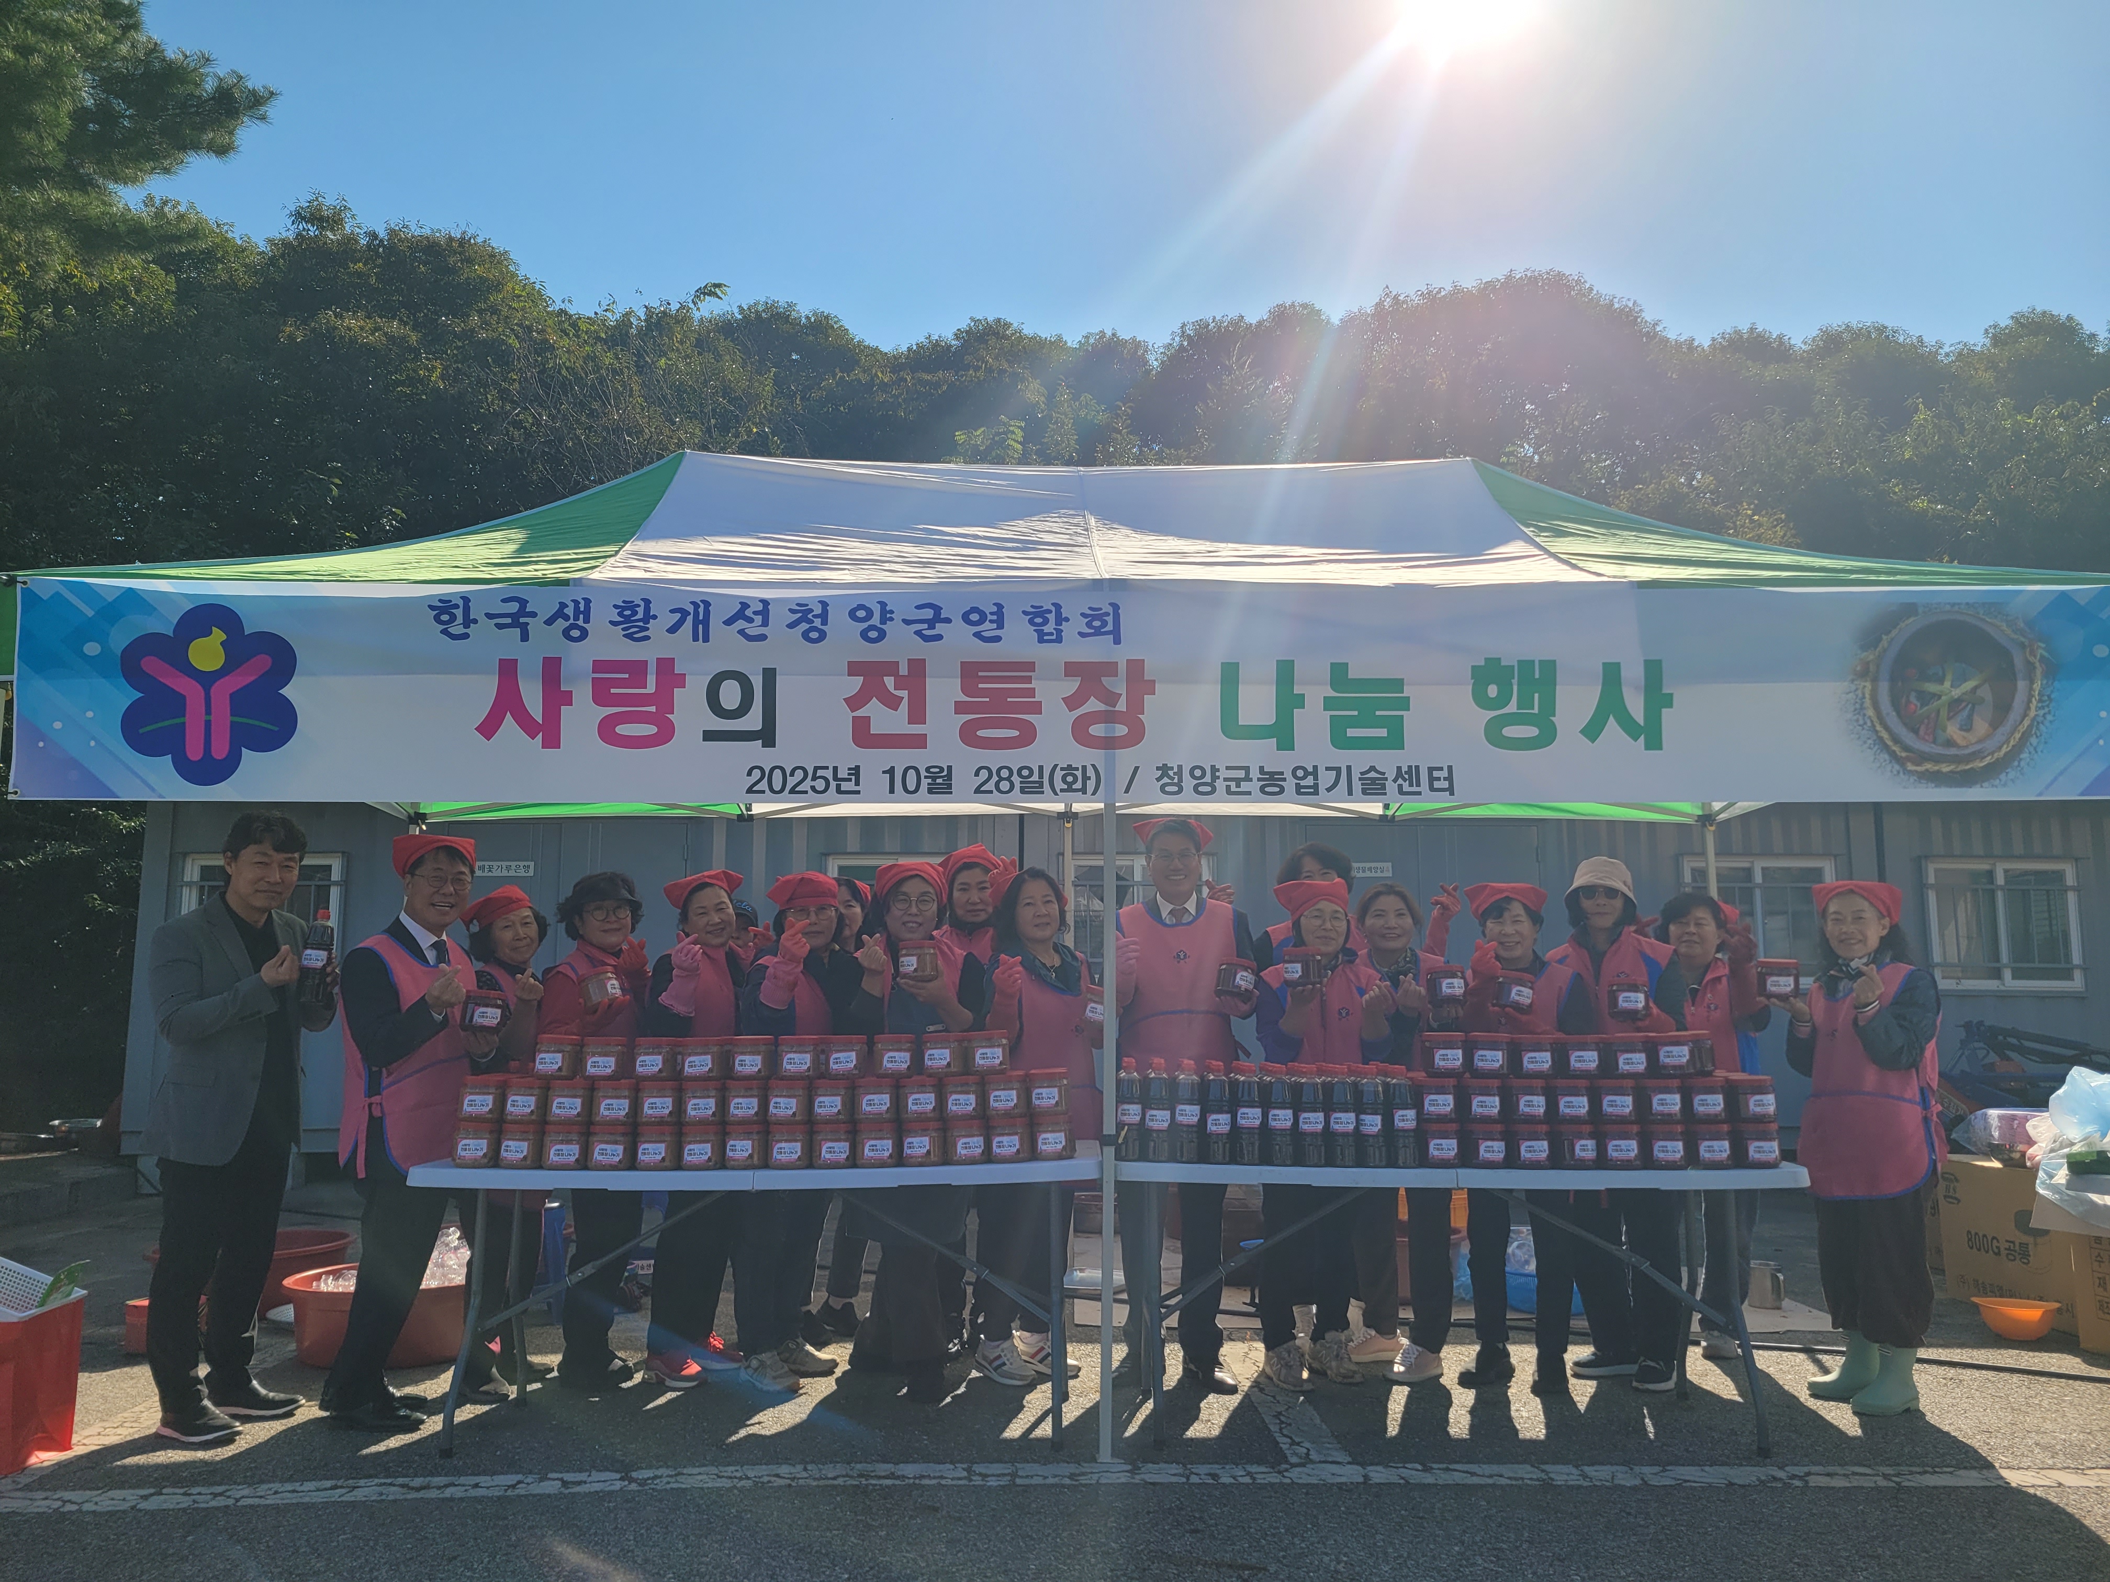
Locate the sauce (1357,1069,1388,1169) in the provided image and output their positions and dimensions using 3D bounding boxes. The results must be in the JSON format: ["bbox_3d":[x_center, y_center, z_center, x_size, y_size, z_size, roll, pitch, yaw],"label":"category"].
[{"bbox_3d":[0.855,0.875,4.259,0.078,0.265,0.078,-1,-8,6],"label":"sauce"}]

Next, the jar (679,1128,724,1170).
[{"bbox_3d":[-0.935,0.949,4.212,0.104,0.113,0.104,0,-8,1],"label":"jar"}]

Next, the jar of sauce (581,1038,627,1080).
[{"bbox_3d":[-1.239,0.739,4.360,0.113,0.115,0.113,1,-8,-8],"label":"jar of sauce"}]

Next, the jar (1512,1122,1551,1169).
[{"bbox_3d":[1.278,0.948,4.255,0.108,0.116,0.108,-1,-8,8],"label":"jar"}]

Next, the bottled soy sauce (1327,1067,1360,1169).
[{"bbox_3d":[0.790,0.894,4.328,0.080,0.271,0.080,-1,-8,8],"label":"bottled soy sauce"}]

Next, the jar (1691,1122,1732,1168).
[{"bbox_3d":[1.782,0.964,4.299,0.113,0.120,0.113,-2,-8,13],"label":"jar"}]

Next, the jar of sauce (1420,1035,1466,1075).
[{"bbox_3d":[1.074,0.730,4.375,0.113,0.120,0.113,0,-7,1],"label":"jar of sauce"}]

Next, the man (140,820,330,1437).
[{"bbox_3d":[-2.369,0.924,4.605,0.440,1.735,0.480,-5,-10,32],"label":"man"}]

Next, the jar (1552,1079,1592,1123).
[{"bbox_3d":[1.393,0.838,4.272,0.105,0.115,0.105,-2,-8,18],"label":"jar"}]

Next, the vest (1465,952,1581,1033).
[{"bbox_3d":[1.434,0.836,4.915,0.400,0.660,0.270,-2,-7,14],"label":"vest"}]

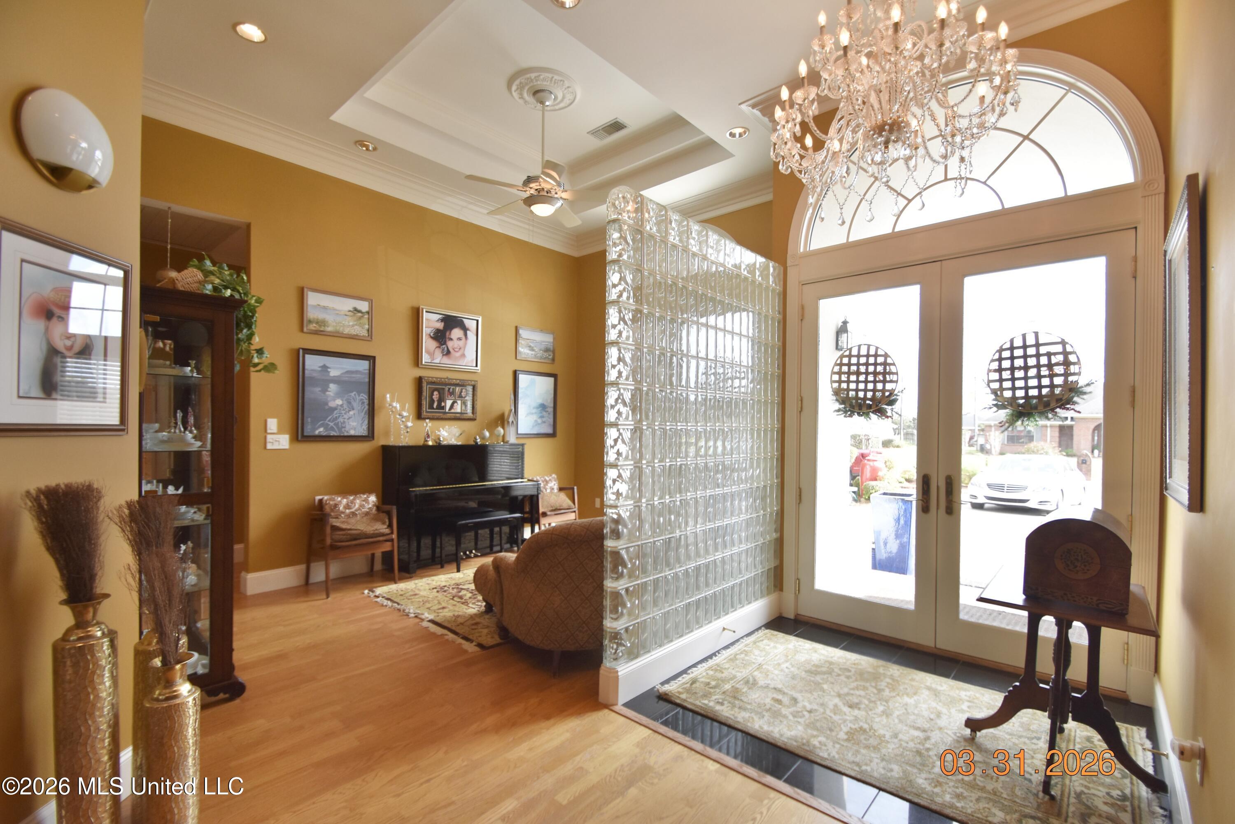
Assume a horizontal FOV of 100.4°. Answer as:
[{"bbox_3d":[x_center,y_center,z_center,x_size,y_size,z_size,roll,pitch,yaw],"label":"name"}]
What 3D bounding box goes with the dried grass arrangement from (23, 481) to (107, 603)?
[{"bbox_3d":[-1.755,0.415,1.645,0.165,0.390,0.175,1,-1,0],"label":"dried grass arrangement"}]

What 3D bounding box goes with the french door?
[{"bbox_3d":[2.028,0.266,3.252,1.733,2.420,0.050,0,-1,40],"label":"french door"}]

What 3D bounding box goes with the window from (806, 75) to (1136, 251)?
[{"bbox_3d":[2.068,-1.601,3.254,1.720,0.860,0.060,0,-1,40],"label":"window"}]

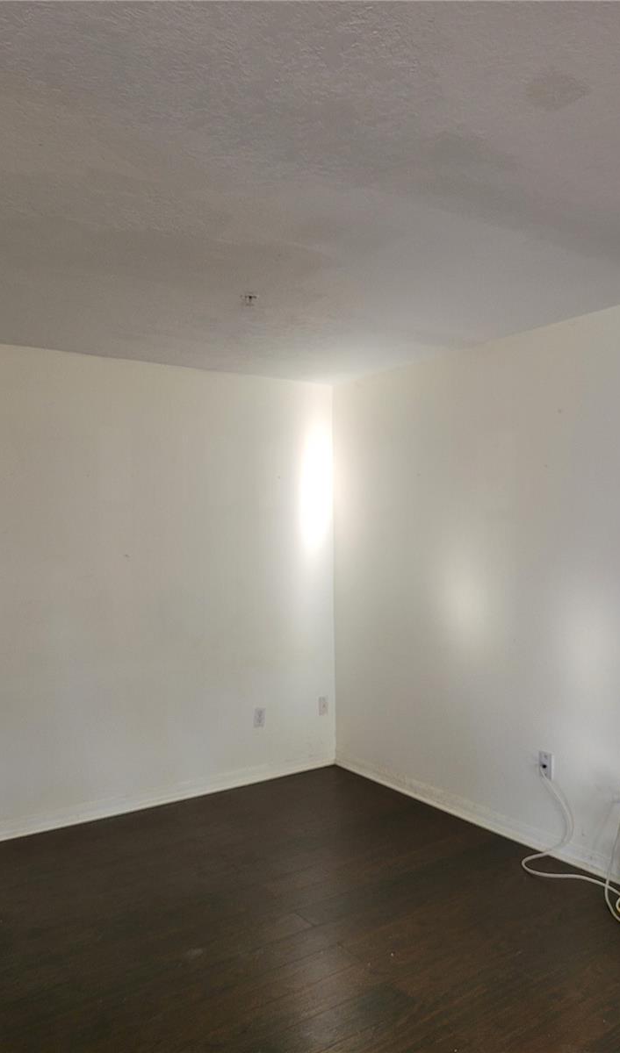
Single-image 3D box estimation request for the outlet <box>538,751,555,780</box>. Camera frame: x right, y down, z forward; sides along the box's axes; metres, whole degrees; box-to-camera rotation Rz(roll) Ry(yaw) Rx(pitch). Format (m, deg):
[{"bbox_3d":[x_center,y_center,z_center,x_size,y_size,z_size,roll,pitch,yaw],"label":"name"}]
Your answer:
[{"bbox_3d":[1.082,1.095,3.620,0.011,0.116,0.073,0,0,-33],"label":"outlet"}]

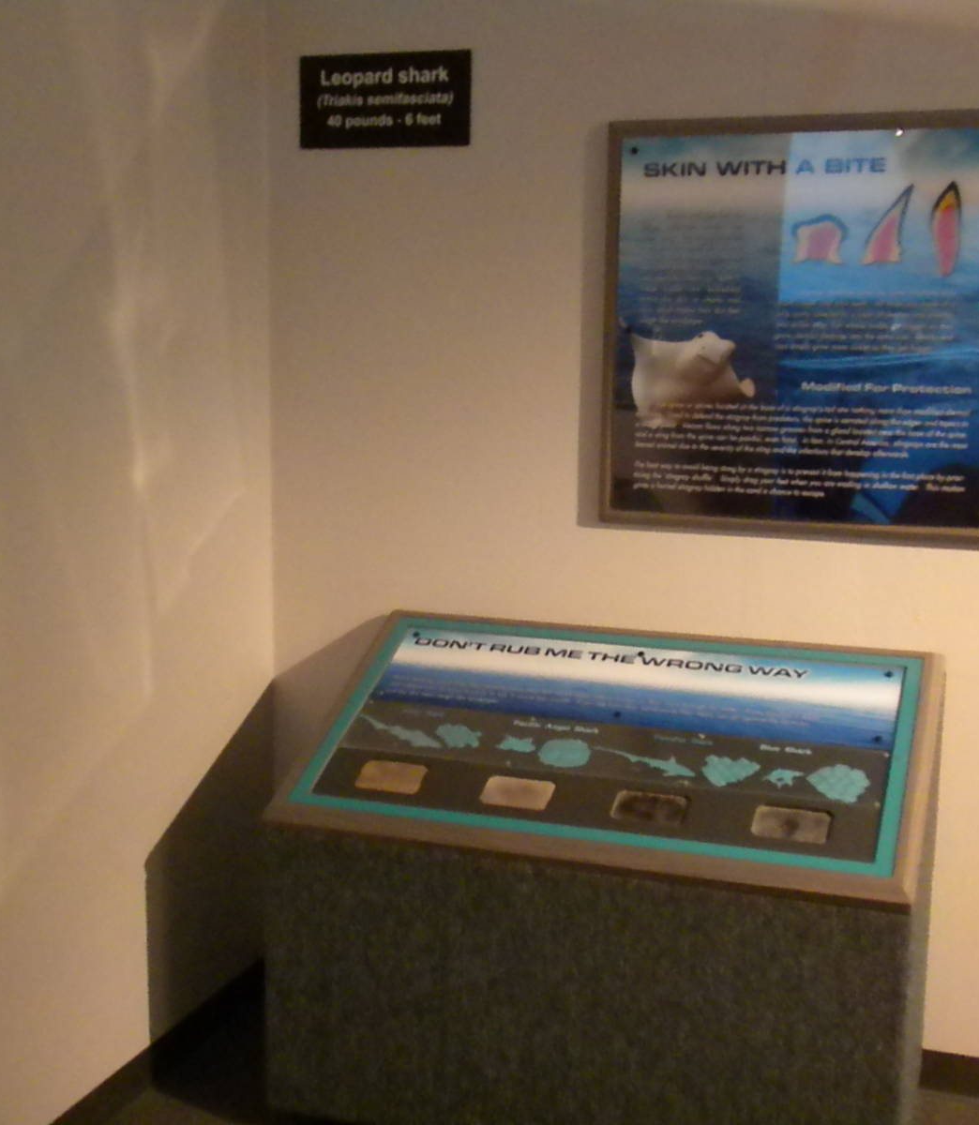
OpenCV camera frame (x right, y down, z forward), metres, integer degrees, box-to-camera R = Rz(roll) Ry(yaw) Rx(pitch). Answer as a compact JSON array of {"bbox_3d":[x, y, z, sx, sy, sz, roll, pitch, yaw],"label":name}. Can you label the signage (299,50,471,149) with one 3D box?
[{"bbox_3d":[-0.227,-0.998,3.464,0.396,0.197,0.010,4,9,19],"label":"signage"}]

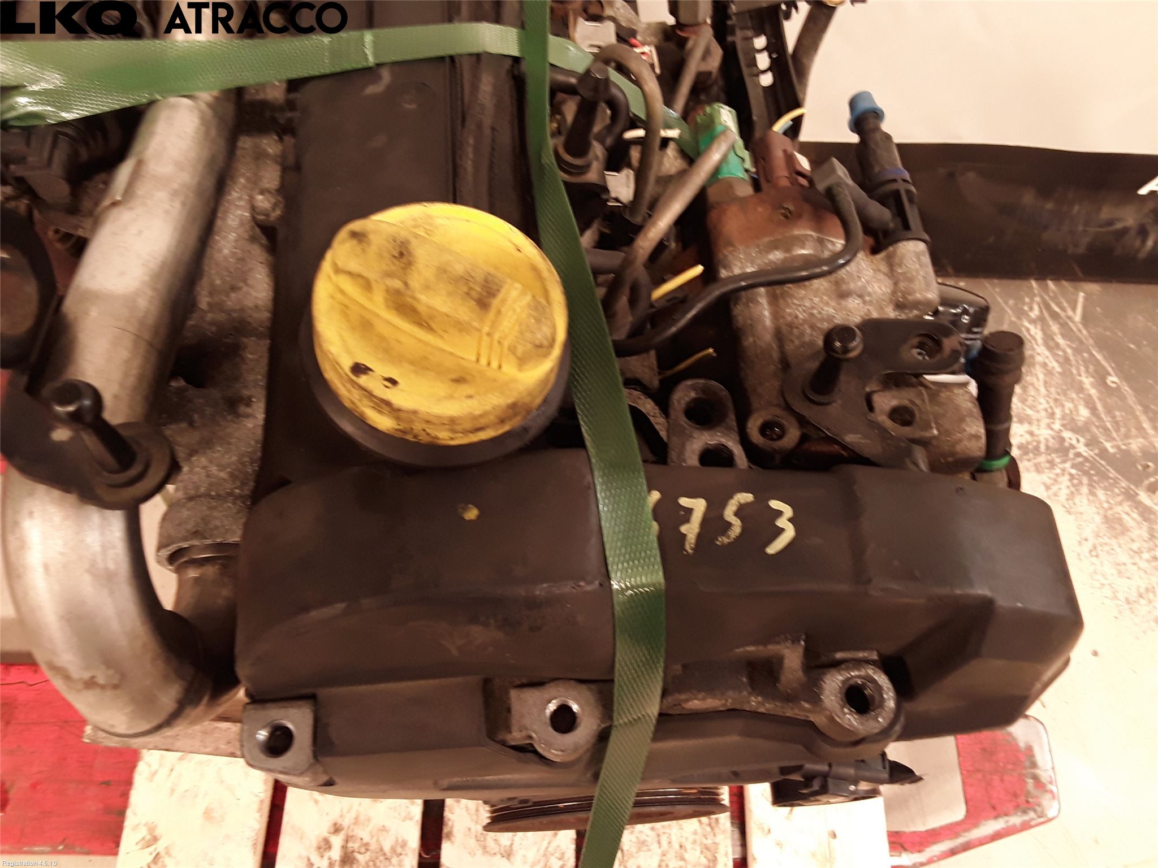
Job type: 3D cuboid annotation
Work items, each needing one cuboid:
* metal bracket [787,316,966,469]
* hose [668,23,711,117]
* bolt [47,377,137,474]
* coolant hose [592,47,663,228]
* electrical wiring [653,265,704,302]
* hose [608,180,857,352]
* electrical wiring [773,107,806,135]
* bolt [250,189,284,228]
[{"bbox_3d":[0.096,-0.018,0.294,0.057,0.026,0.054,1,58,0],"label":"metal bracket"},{"bbox_3d":[0.051,-0.164,0.425,0.009,0.046,0.009,9,32,-12],"label":"hose"},{"bbox_3d":[-0.142,-0.002,0.275,0.013,0.036,0.013,1,58,0],"label":"bolt"},{"bbox_3d":[0.019,-0.123,0.385,0.029,0.042,0.075,1,58,0],"label":"coolant hose"},{"bbox_3d":[0.037,-0.057,0.355,0.024,0.003,0.003,-32,60,10],"label":"electrical wiring"},{"bbox_3d":[0.052,-0.059,0.335,0.090,0.032,0.066,1,58,0],"label":"hose"},{"bbox_3d":[0.080,-0.120,0.358,0.016,0.006,0.004,-38,55,27],"label":"electrical wiring"},{"bbox_3d":[-0.130,-0.094,0.390,0.014,0.009,0.014,1,58,0],"label":"bolt"}]

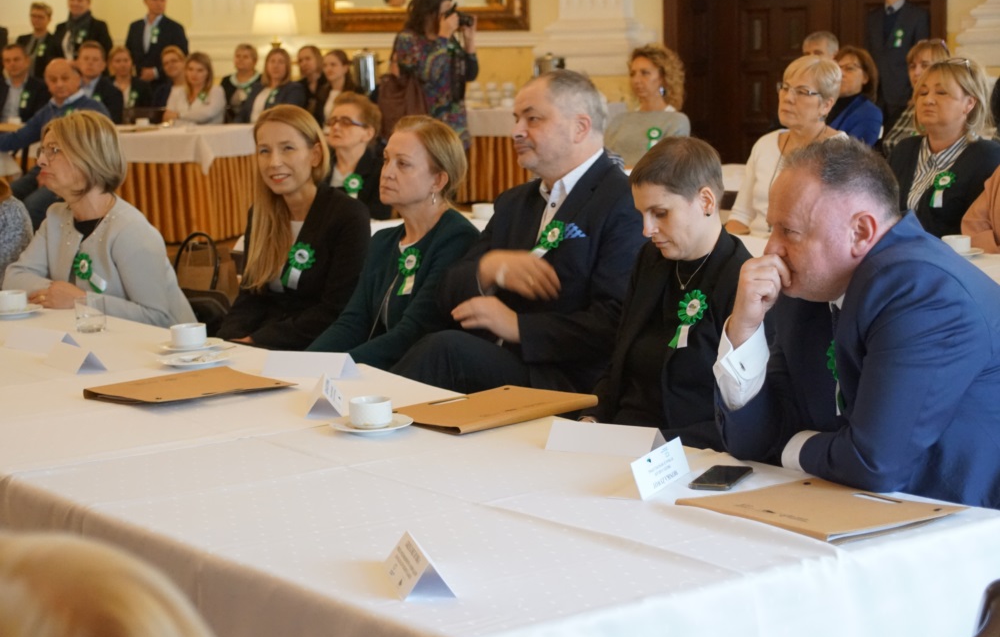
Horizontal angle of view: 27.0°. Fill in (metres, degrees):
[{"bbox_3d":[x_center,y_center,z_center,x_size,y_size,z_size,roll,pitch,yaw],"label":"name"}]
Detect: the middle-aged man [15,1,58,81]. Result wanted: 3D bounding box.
[{"bbox_3d":[-3.432,-1.594,15.691,0.500,1.620,0.320,2,9,20],"label":"middle-aged man"}]

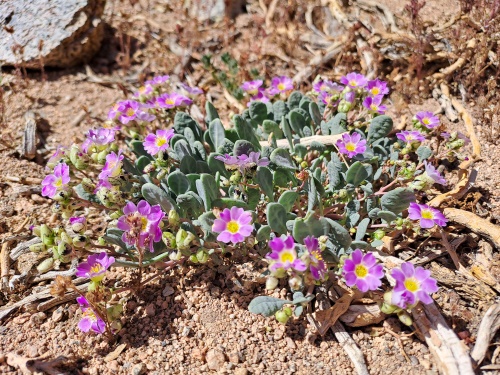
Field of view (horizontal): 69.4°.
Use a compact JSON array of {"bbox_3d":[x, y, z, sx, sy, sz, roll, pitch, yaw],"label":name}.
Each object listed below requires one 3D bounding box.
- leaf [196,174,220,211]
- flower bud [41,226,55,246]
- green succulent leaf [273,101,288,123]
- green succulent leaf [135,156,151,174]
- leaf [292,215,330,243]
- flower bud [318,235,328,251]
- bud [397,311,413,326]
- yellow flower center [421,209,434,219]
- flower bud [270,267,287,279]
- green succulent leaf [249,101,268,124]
[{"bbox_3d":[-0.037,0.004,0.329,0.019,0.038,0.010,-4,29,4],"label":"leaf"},{"bbox_3d":[-0.158,0.038,0.283,0.009,0.018,0.009,-32,20,-29],"label":"flower bud"},{"bbox_3d":[0.034,-0.084,0.397,0.017,0.025,0.006,2,23,4],"label":"green succulent leaf"},{"bbox_3d":[-0.100,-0.020,0.335,0.014,0.020,0.005,-13,23,-15],"label":"green succulent leaf"},{"bbox_3d":[0.056,0.040,0.336,0.032,0.034,0.006,0,30,0],"label":"leaf"},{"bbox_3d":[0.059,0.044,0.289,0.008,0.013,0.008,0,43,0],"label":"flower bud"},{"bbox_3d":[0.104,0.088,0.242,0.013,0.006,0.006,43,91,12],"label":"bud"},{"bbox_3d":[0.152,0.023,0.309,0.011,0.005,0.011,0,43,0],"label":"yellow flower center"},{"bbox_3d":[0.021,0.064,0.270,0.012,0.010,0.011,2,37,-2],"label":"flower bud"},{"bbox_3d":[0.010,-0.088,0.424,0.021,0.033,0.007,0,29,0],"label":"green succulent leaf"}]

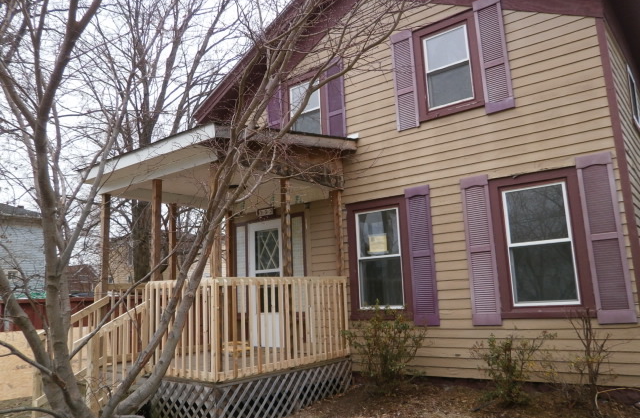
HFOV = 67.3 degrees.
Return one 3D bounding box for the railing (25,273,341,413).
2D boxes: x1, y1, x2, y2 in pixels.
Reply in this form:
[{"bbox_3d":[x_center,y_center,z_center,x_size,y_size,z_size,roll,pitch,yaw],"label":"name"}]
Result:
[{"bbox_3d":[-1.556,1.780,6.465,2.650,1.579,3.176,-11,-13,37],"label":"railing"}]

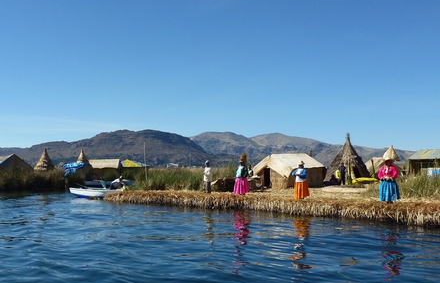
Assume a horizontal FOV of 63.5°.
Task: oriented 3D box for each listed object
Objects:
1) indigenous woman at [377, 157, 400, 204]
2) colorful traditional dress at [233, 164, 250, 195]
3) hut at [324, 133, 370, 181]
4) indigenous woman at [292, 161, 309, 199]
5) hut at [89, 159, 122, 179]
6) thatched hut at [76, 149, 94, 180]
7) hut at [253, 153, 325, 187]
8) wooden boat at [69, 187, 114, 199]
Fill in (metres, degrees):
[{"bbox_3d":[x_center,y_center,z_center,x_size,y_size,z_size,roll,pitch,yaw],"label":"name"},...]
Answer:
[{"bbox_3d":[5.752,1.345,12.136,0.760,1.580,0.530,-2,-5,29],"label":"indigenous woman"},{"bbox_3d":[0.921,1.652,15.222,0.660,1.300,0.480,-2,-5,28],"label":"colorful traditional dress"},{"bbox_3d":[9.783,1.297,27.276,3.450,3.800,3.450,0,-4,-5],"label":"hut"},{"bbox_3d":[3.244,1.544,14.327,0.700,1.570,0.500,-1,-4,13],"label":"indigenous woman"},{"bbox_3d":[-14.032,3.281,43.377,4.300,2.100,2.800,0,-4,-5],"label":"hut"},{"bbox_3d":[-15.656,2.527,40.924,2.800,3.260,2.800,1,-4,-18],"label":"thatched hut"},{"bbox_3d":[4.318,1.808,21.927,3.350,2.030,3.000,4,-6,-44],"label":"hut"},{"bbox_3d":[-7.262,3.099,21.335,3.500,0.610,1.250,0,-4,0],"label":"wooden boat"}]

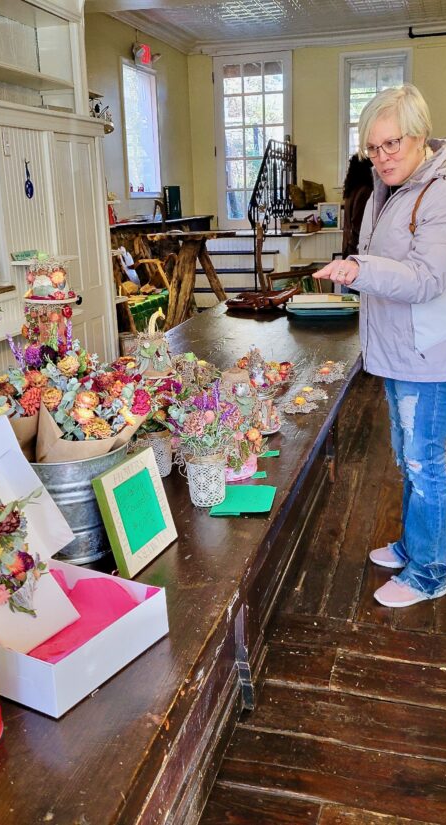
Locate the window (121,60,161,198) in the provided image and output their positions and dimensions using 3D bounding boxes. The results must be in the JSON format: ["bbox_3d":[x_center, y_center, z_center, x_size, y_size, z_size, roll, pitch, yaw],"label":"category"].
[{"bbox_3d":[-0.828,-2.946,8.746,0.120,1.295,1.065,2,16,15],"label":"window"}]

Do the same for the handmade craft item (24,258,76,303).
[{"bbox_3d":[-0.699,-0.527,3.327,0.205,0.170,0.205,-3,15,-5],"label":"handmade craft item"}]

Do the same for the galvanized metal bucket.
[{"bbox_3d":[-0.392,0.205,2.091,0.327,0.276,0.327,-5,15,-11],"label":"galvanized metal bucket"}]

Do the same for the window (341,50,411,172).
[{"bbox_3d":[1.771,-3.426,9.677,0.793,1.522,0.120,2,16,15],"label":"window"}]

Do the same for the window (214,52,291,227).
[{"bbox_3d":[0.386,-3.292,10.106,0.942,2.016,0.100,2,16,15],"label":"window"}]

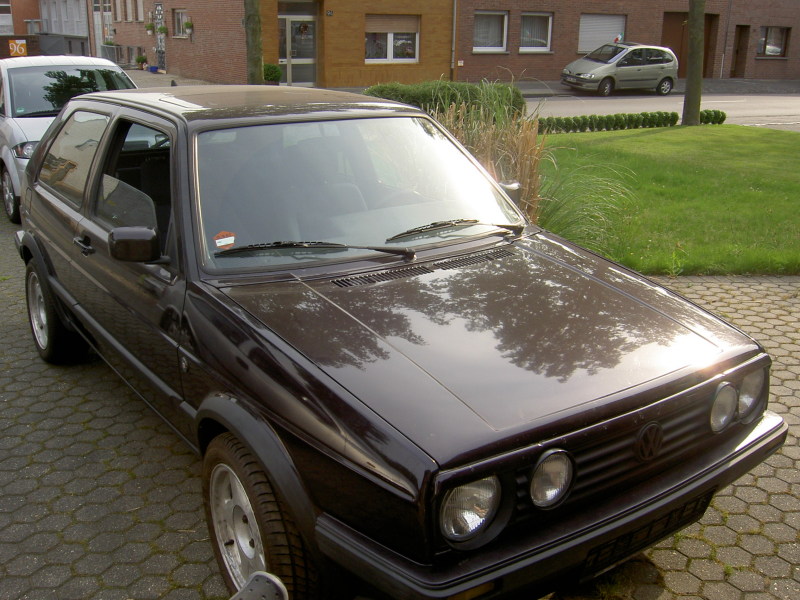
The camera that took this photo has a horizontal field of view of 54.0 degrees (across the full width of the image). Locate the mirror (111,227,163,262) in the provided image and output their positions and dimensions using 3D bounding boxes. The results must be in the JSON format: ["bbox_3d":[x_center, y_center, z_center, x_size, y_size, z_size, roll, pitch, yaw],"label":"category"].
[{"bbox_3d":[-0.867,-0.179,2.576,0.170,0.105,0.090,-12,21,-34],"label":"mirror"}]

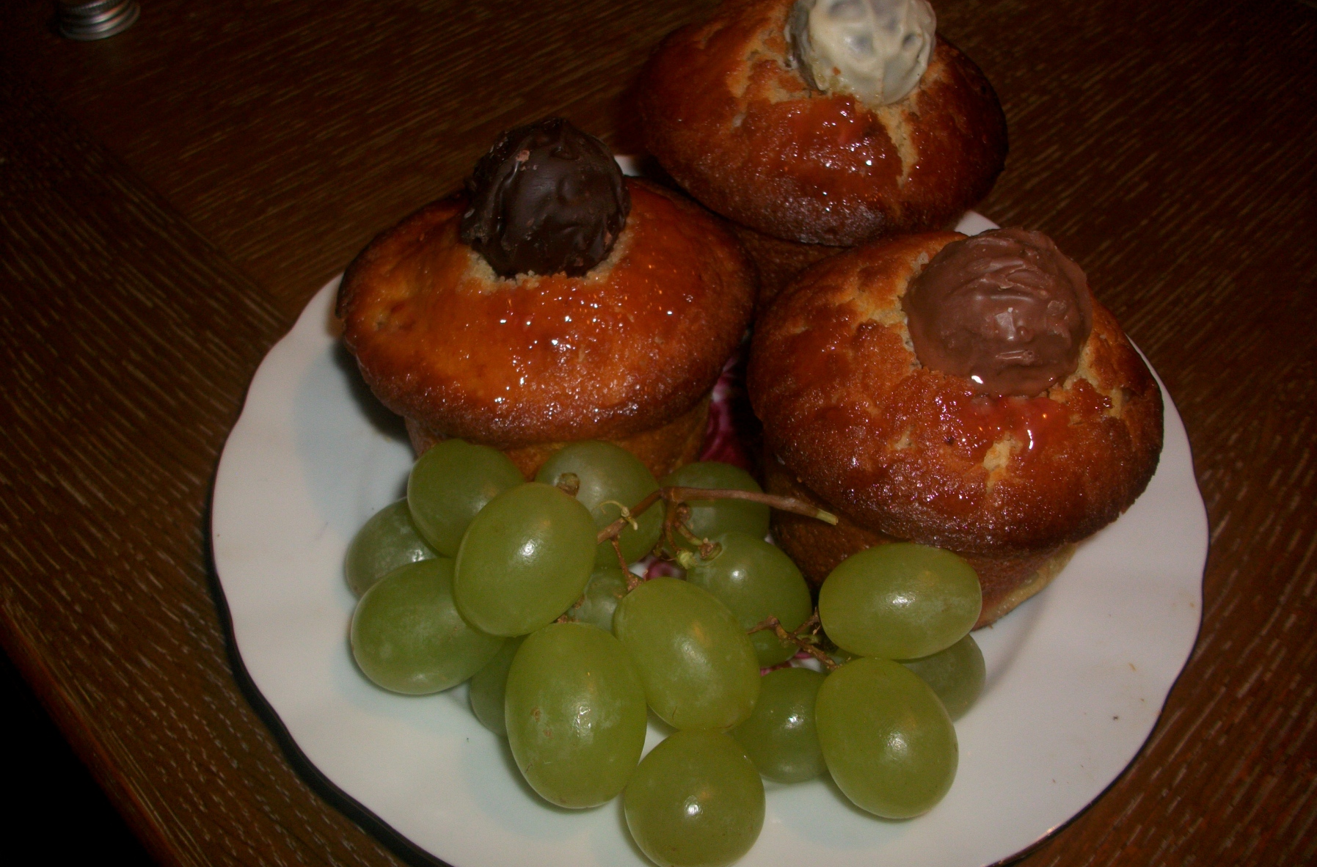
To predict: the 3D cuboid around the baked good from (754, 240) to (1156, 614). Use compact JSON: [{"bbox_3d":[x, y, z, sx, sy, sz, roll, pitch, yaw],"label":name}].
[{"bbox_3d":[0.058,-0.008,0.229,0.080,0.074,0.080,19,51,13],"label":"baked good"}]

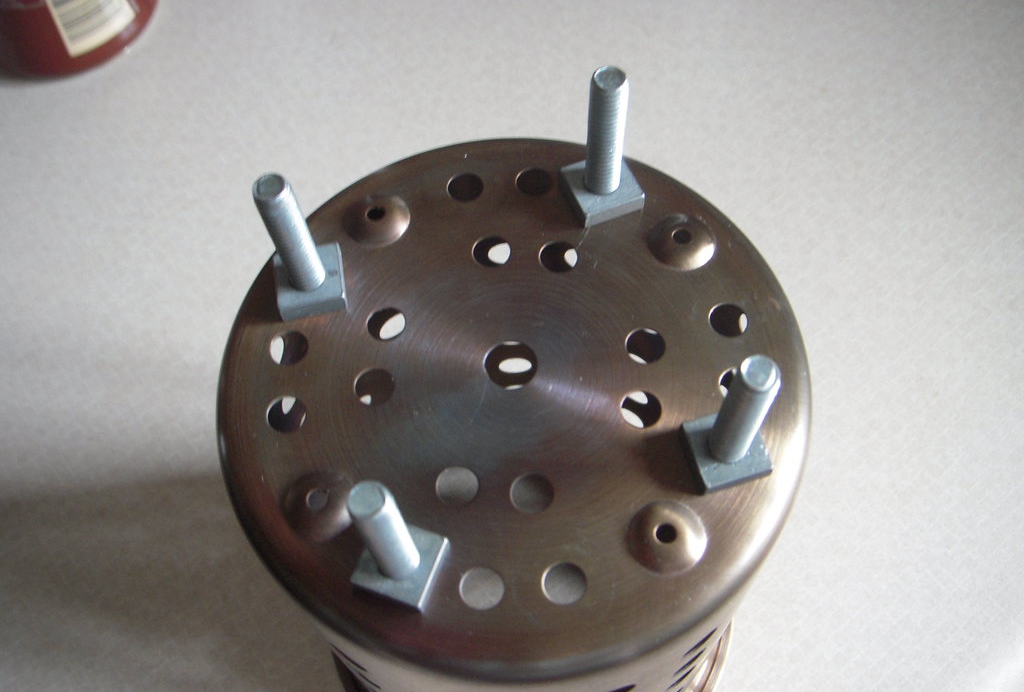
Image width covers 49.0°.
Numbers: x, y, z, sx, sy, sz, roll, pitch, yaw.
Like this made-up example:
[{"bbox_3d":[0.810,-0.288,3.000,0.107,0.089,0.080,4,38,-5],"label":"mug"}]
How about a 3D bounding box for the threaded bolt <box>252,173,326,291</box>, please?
[{"bbox_3d":[-0.039,-0.020,0.200,0.006,0.030,0.006,-11,63,-3],"label":"threaded bolt"}]

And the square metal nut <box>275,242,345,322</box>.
[{"bbox_3d":[-0.039,-0.012,0.215,0.012,0.004,0.012,-11,63,-3],"label":"square metal nut"}]

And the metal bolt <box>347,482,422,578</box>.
[{"bbox_3d":[-0.020,0.029,0.174,0.006,0.030,0.006,-1,62,3],"label":"metal bolt"}]

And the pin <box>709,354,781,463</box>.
[{"bbox_3d":[0.037,0.011,0.181,0.006,0.030,0.006,0,63,0],"label":"pin"}]

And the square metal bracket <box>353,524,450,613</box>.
[{"bbox_3d":[-0.019,0.037,0.189,0.012,0.004,0.012,17,64,11],"label":"square metal bracket"}]

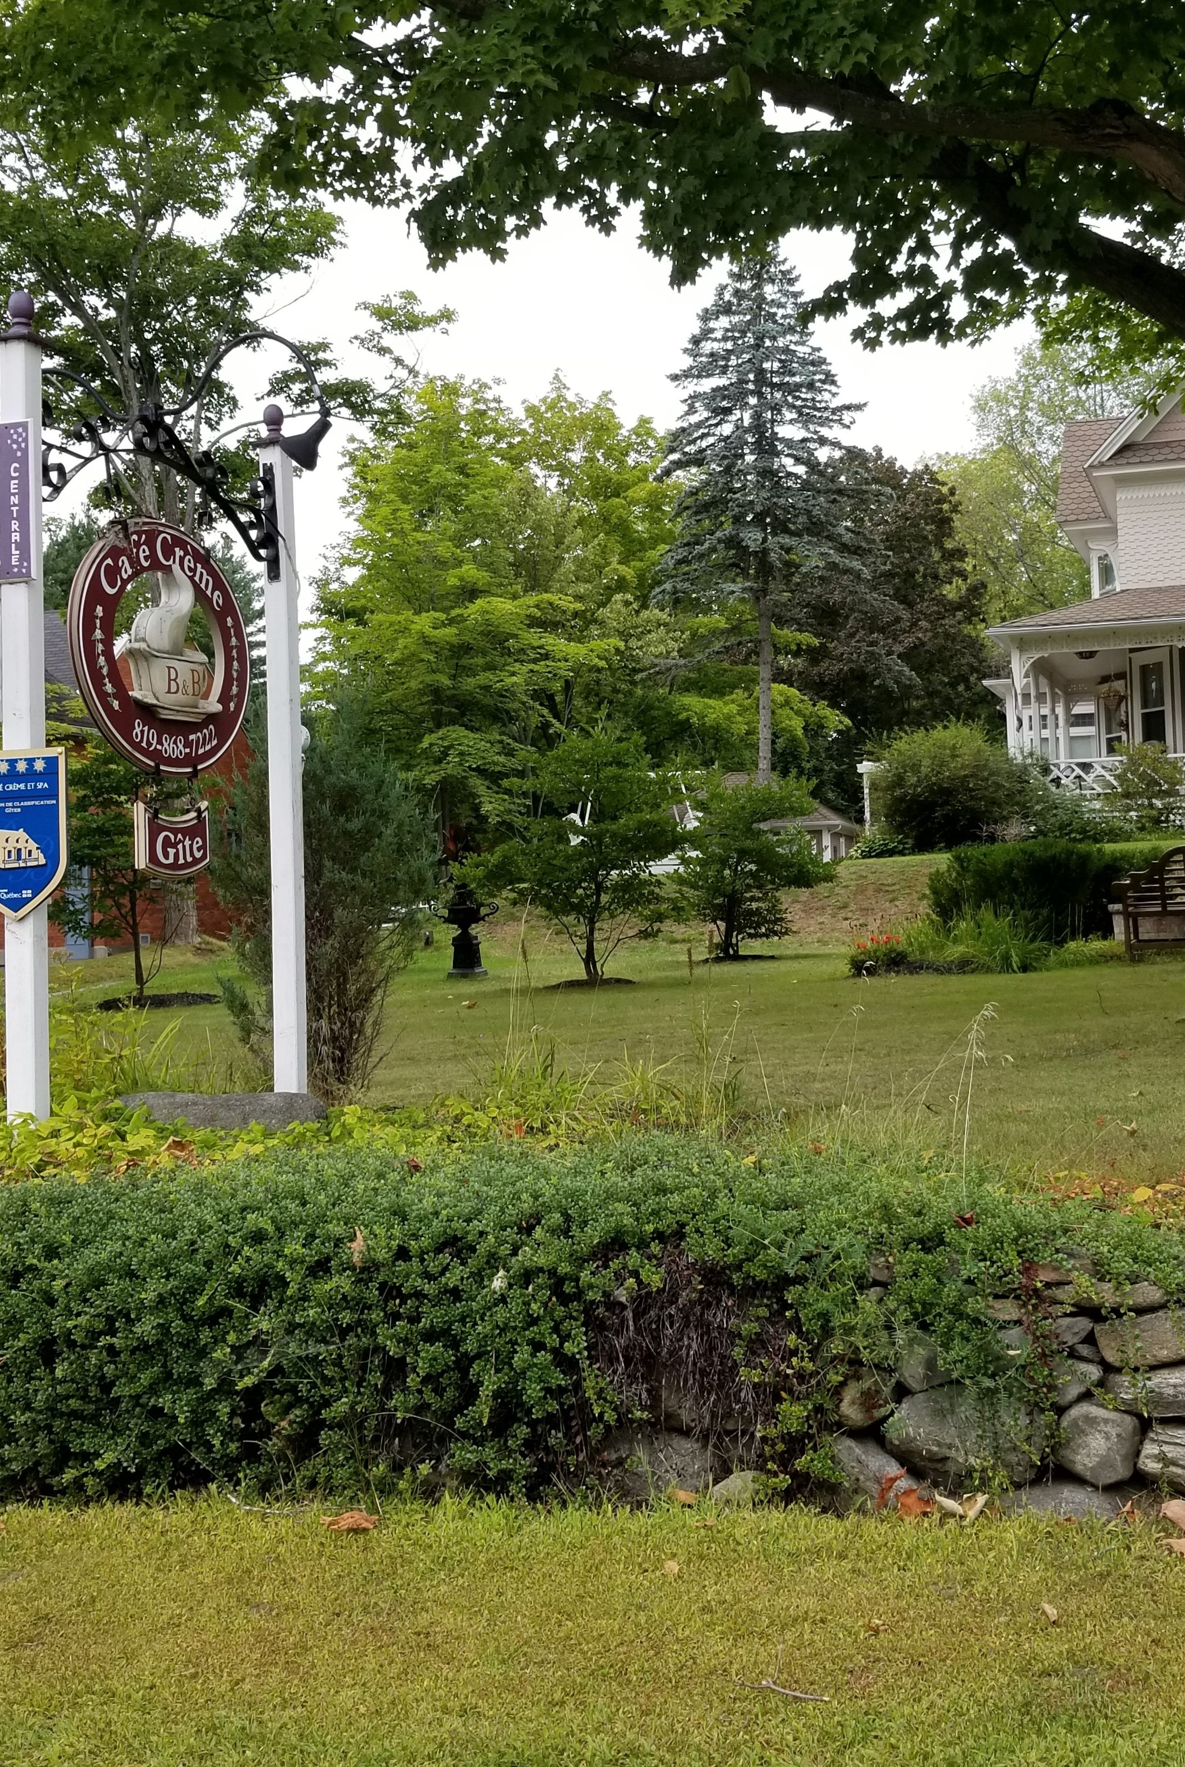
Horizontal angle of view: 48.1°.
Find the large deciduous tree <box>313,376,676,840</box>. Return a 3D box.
[{"bbox_3d":[-1.994,-5.153,27.000,7.386,10.335,6.600,-2,-2,0],"label":"large deciduous tree"}]

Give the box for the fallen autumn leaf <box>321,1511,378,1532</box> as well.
[{"bbox_3d":[-0.617,1.625,3.381,0.143,0.027,0.080,-1,-2,-10],"label":"fallen autumn leaf"}]

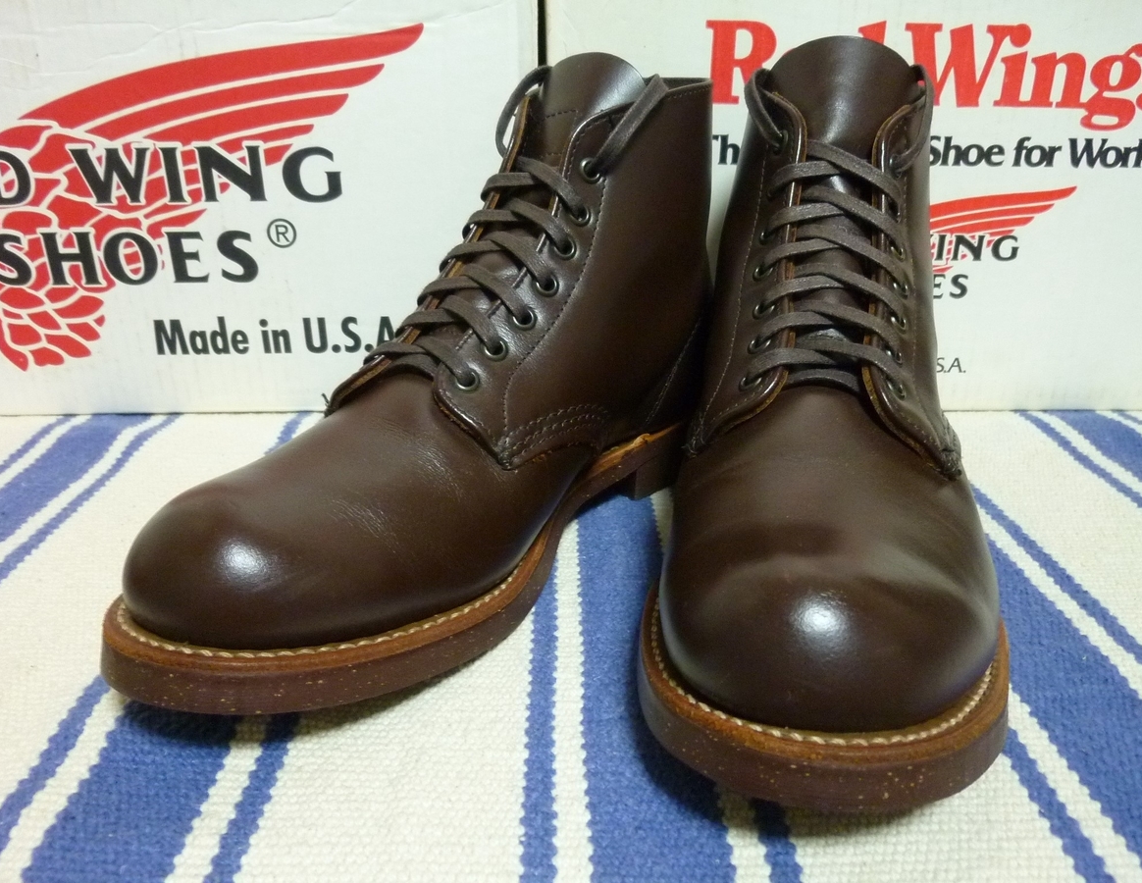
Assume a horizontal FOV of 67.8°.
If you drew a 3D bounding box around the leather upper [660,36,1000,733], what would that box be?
[{"bbox_3d":[0.092,-0.057,0.289,0.102,0.154,0.284,5,23,13],"label":"leather upper"}]

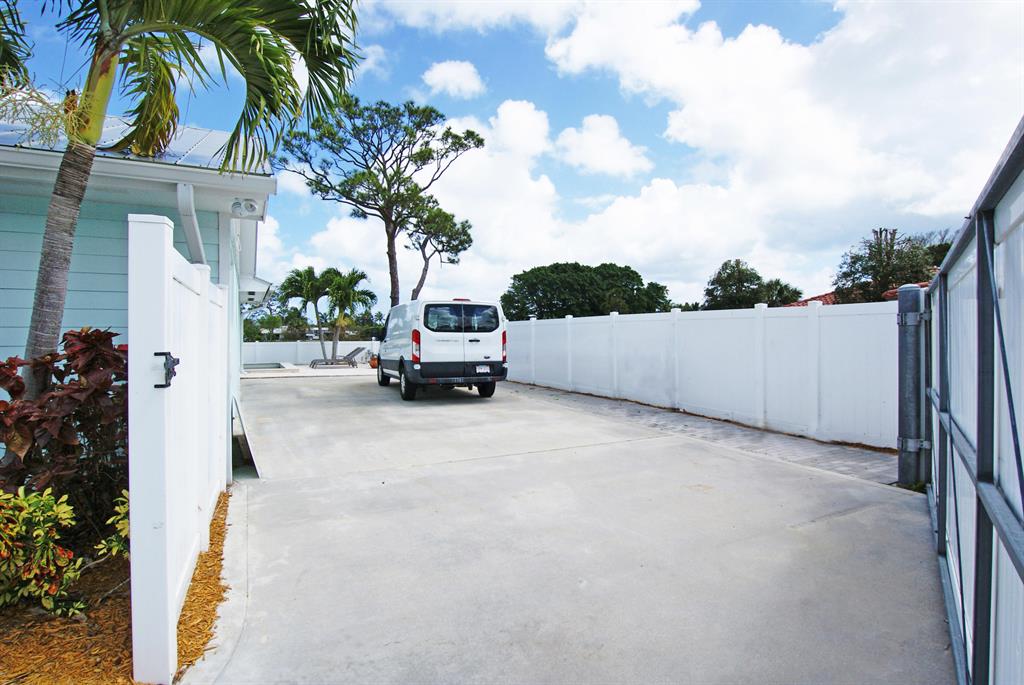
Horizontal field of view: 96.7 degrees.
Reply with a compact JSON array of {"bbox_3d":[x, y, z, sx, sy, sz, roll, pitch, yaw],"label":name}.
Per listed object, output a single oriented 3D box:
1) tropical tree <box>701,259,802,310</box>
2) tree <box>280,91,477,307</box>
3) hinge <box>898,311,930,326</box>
[{"bbox_3d":[17.347,-3.549,33.000,7.000,7.000,6.000,0,1,28],"label":"tropical tree"},{"bbox_3d":[-7.018,-6.023,24.500,10.300,14.200,9.500,0,0,-16],"label":"tree"},{"bbox_3d":[3.905,-0.228,4.420,0.250,0.115,0.190,0,1,41],"label":"hinge"}]

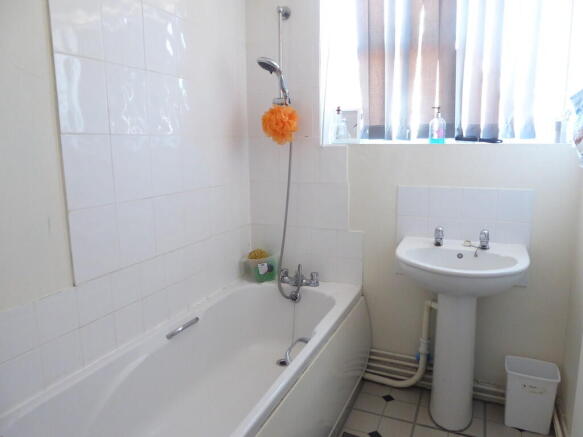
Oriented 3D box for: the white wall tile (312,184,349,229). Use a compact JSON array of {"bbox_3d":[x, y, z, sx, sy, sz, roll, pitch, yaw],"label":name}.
[{"bbox_3d":[0.220,-0.065,2.352,0.200,0.253,0.010,4,11,23],"label":"white wall tile"}]

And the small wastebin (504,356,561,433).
[{"bbox_3d":[1.091,0.819,1.939,0.205,0.282,0.170,4,11,23],"label":"small wastebin"}]

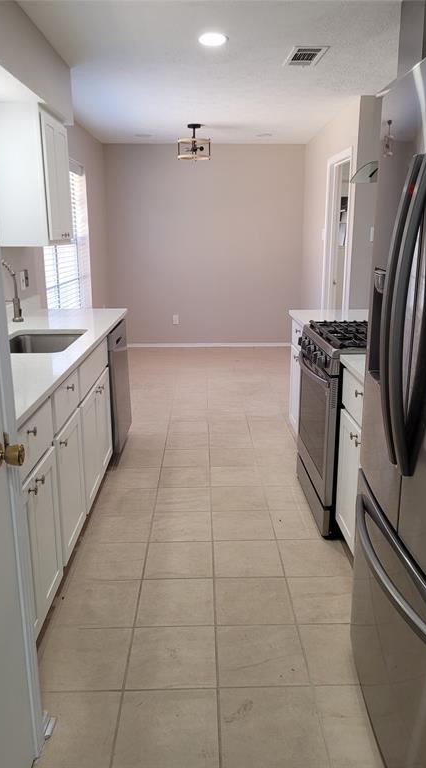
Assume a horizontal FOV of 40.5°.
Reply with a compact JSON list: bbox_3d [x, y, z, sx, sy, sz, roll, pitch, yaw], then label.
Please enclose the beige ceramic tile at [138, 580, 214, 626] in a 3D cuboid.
[{"bbox_3d":[-0.144,0.876,2.309,0.302,0.010,0.302,-1,15,-1],"label":"beige ceramic tile"}]

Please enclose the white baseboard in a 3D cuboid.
[{"bbox_3d":[-0.059,-0.498,7.454,2.300,0.065,0.016,-1,15,-1],"label":"white baseboard"}]

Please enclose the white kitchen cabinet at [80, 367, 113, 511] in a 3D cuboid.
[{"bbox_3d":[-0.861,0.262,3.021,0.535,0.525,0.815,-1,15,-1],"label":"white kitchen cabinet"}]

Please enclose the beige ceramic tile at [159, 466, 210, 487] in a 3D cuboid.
[{"bbox_3d":[-0.167,0.565,3.478,0.299,0.010,0.299,-1,15,-1],"label":"beige ceramic tile"}]

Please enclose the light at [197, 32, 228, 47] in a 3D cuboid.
[{"bbox_3d":[0.000,-1.905,3.185,0.175,0.025,0.175,-1,15,-1],"label":"light"}]

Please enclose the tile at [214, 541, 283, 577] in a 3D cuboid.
[{"bbox_3d":[0.154,0.789,2.597,0.299,0.010,0.299,-1,15,-1],"label":"tile"}]

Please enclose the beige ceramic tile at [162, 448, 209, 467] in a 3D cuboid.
[{"bbox_3d":[-0.173,0.493,3.795,0.302,0.012,0.302,-1,15,-1],"label":"beige ceramic tile"}]

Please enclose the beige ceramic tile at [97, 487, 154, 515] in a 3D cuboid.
[{"bbox_3d":[-0.467,0.648,3.190,0.302,0.010,0.302,-1,15,-1],"label":"beige ceramic tile"}]

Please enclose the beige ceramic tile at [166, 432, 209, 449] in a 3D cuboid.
[{"bbox_3d":[-0.179,0.412,4.079,0.302,0.010,0.302,-1,15,-1],"label":"beige ceramic tile"}]

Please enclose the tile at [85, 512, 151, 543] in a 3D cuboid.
[{"bbox_3d":[-0.458,0.722,2.882,0.299,0.010,0.299,-1,15,-1],"label":"tile"}]

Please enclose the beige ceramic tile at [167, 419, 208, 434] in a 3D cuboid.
[{"bbox_3d":[-0.184,0.335,4.363,0.299,0.010,0.299,-1,15,-1],"label":"beige ceramic tile"}]

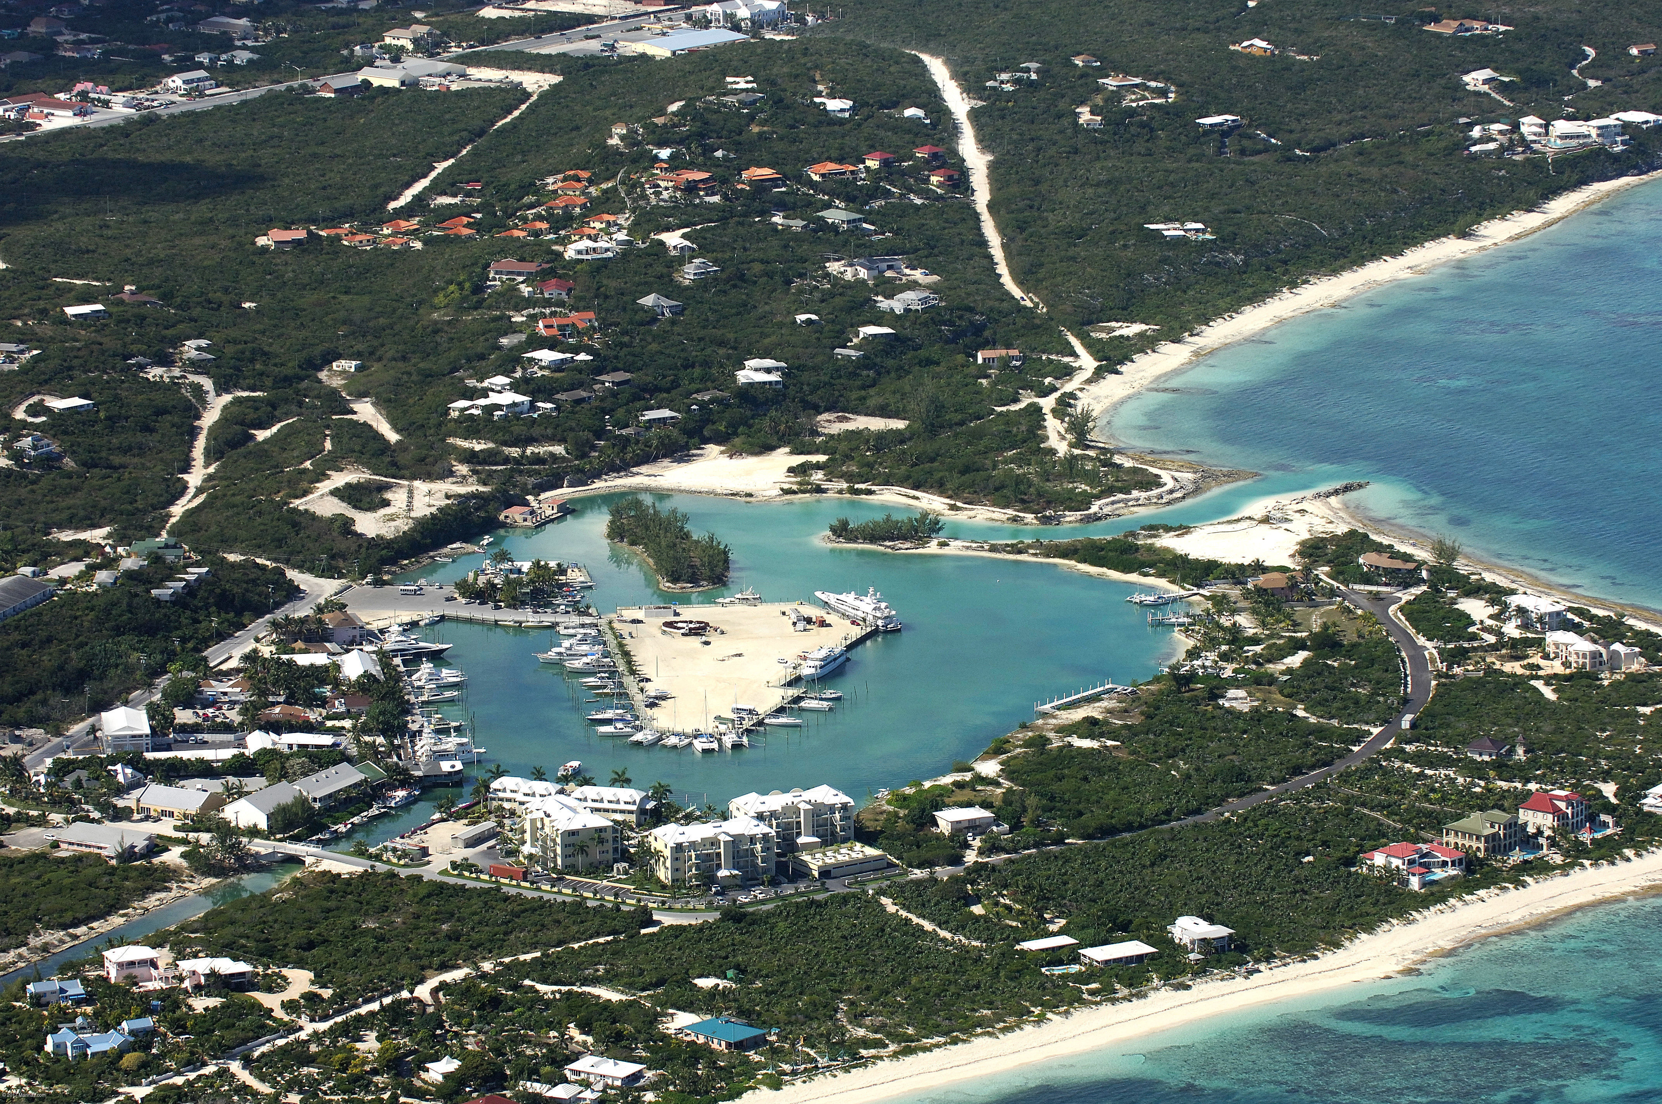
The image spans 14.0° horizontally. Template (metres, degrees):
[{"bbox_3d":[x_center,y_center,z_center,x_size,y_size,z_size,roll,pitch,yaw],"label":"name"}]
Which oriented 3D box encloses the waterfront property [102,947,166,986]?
[{"bbox_3d":[-200.080,117.540,1942.850,14.500,9.000,11.000,-6,14,-22],"label":"waterfront property"}]

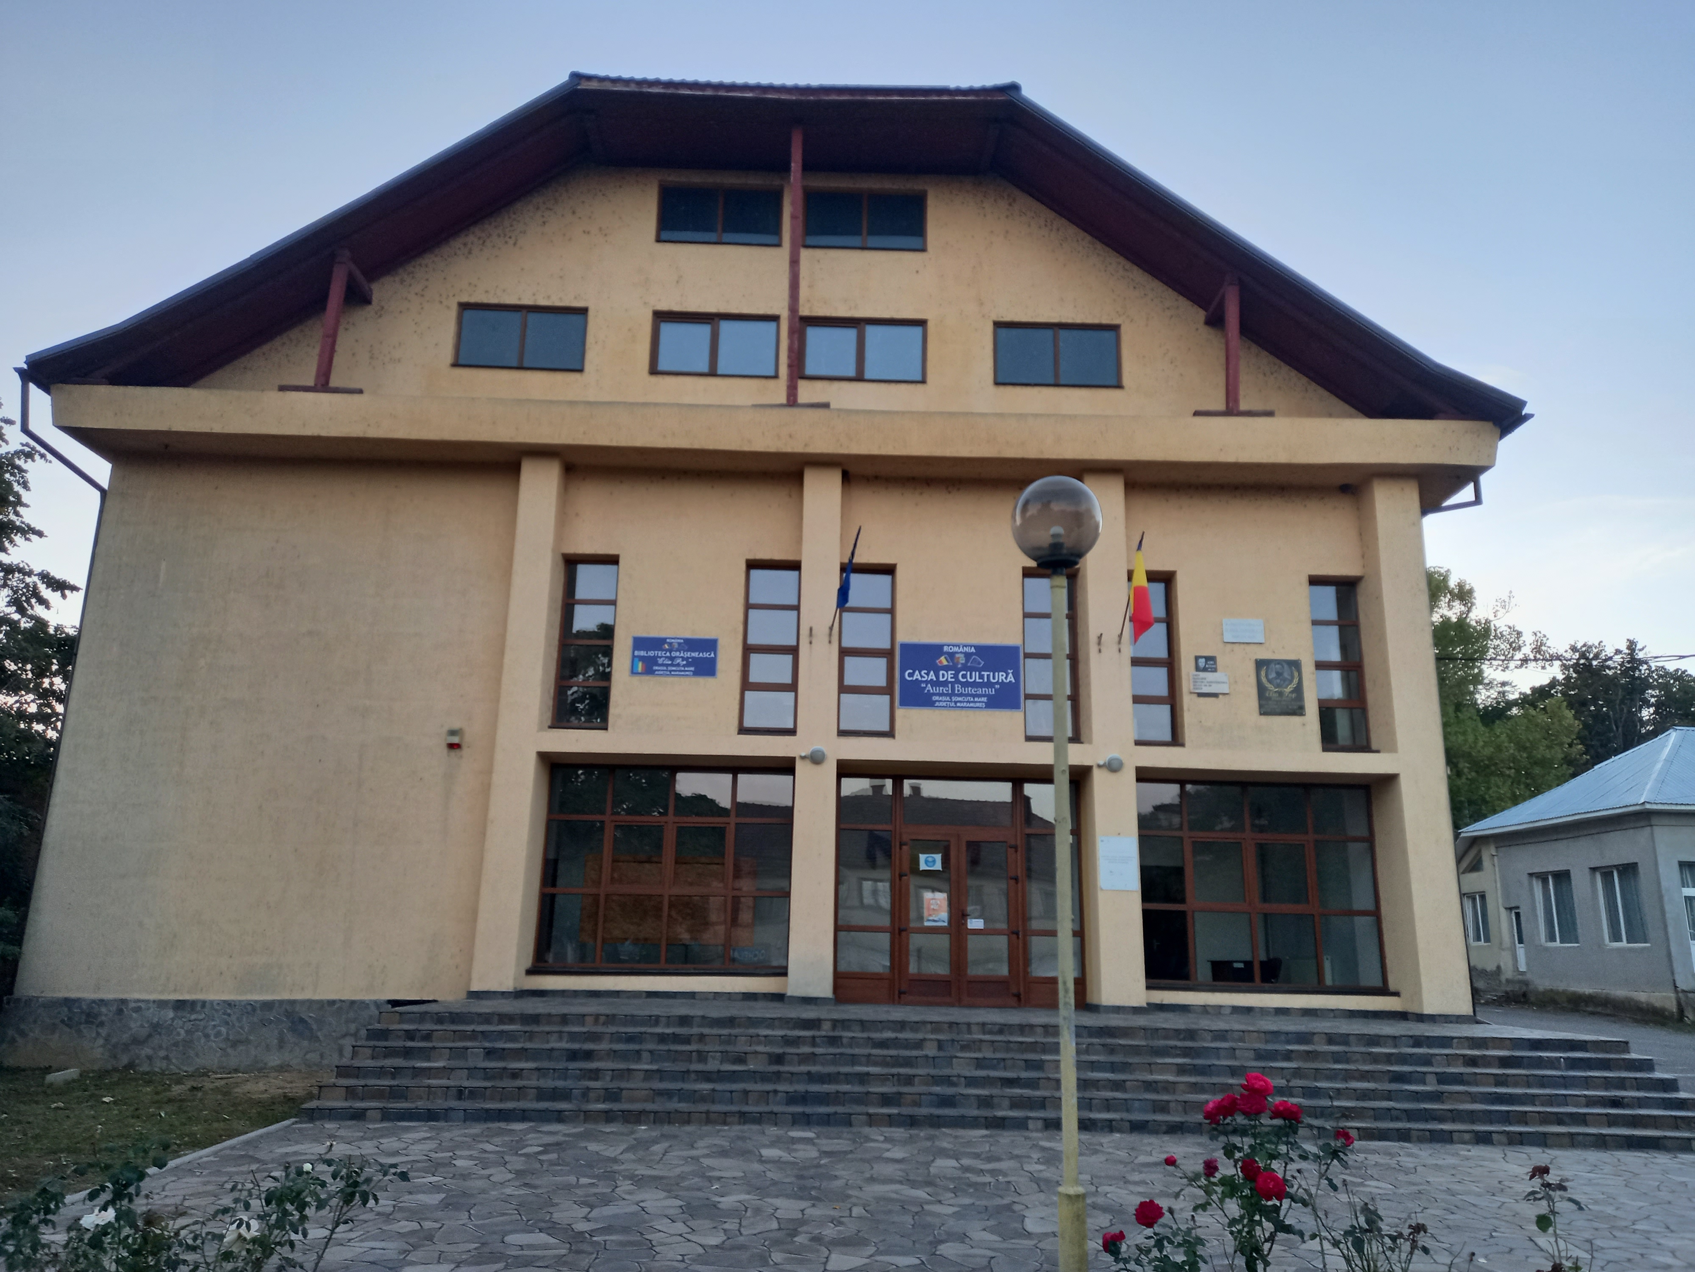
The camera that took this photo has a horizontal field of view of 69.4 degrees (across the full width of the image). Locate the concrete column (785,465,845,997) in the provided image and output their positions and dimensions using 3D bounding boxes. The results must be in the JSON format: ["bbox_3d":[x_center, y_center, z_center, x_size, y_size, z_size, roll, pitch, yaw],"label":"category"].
[{"bbox_3d":[-0.400,1.147,16.298,0.555,7.012,0.550,1,-14,-1],"label":"concrete column"}]

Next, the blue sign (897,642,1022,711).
[{"bbox_3d":[1.521,0.543,16.460,1.662,0.912,0.050,1,-15,0],"label":"blue sign"}]

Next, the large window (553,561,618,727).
[{"bbox_3d":[-3.618,0.129,17.047,0.814,2.378,0.120,1,-14,-1],"label":"large window"}]

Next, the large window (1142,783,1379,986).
[{"bbox_3d":[5.355,3.291,16.296,3.385,2.700,0.140,1,-15,0],"label":"large window"}]

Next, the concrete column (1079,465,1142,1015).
[{"bbox_3d":[3.497,1.244,16.363,0.556,7.075,0.550,1,-14,-1],"label":"concrete column"}]

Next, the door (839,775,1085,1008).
[{"bbox_3d":[1.477,3.364,16.230,3.294,2.936,0.120,1,-15,0],"label":"door"}]

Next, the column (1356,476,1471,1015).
[{"bbox_3d":[7.398,1.321,16.094,0.603,6.975,0.620,1,-15,0],"label":"column"}]

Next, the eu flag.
[{"bbox_3d":[0.014,-0.894,16.296,0.344,1.218,0.250,1,-14,-1],"label":"eu flag"}]

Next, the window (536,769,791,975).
[{"bbox_3d":[-2.363,3.082,16.260,3.312,2.673,0.140,1,-15,0],"label":"window"}]

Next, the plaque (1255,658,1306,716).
[{"bbox_3d":[5.945,0.707,16.780,0.640,0.789,0.030,1,-14,-1],"label":"plaque"}]

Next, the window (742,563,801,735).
[{"bbox_3d":[-1.023,0.165,16.871,0.760,2.370,0.140,1,-15,0],"label":"window"}]

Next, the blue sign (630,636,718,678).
[{"bbox_3d":[-2.329,0.280,16.484,1.161,0.553,0.050,1,-15,0],"label":"blue sign"}]

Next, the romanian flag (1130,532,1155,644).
[{"bbox_3d":[3.817,-0.612,15.828,0.292,1.460,0.360,1,-15,0],"label":"romanian flag"}]

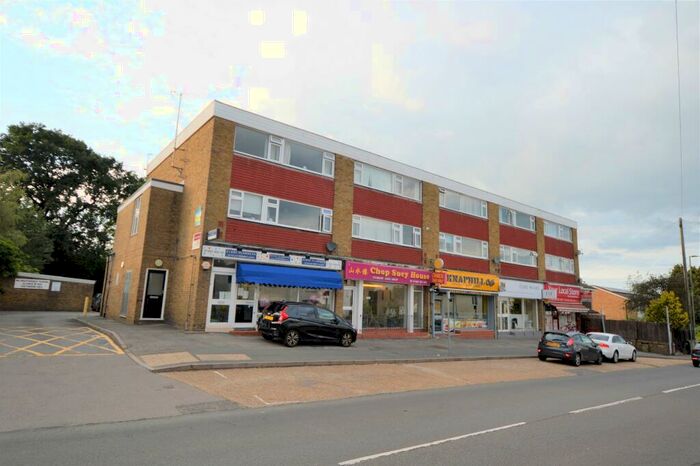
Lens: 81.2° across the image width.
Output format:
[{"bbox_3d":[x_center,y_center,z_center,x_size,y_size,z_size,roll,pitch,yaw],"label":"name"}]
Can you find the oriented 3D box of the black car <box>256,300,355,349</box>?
[{"bbox_3d":[-1.447,3.442,15.610,4.000,1.530,1.720,13,-13,-41],"label":"black car"}]

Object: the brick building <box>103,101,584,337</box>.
[{"bbox_3d":[3.290,2.100,29.366,33.800,9.650,11.400,10,-12,-37],"label":"brick building"}]

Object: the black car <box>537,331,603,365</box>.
[{"bbox_3d":[10.804,5.524,19.832,3.950,1.480,1.740,12,-12,-38],"label":"black car"}]

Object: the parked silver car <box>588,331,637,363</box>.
[{"bbox_3d":[14.586,6.437,23.078,4.550,1.390,1.820,12,-12,-37],"label":"parked silver car"}]

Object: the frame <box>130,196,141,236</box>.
[{"bbox_3d":[-9.926,-0.753,19.061,0.100,1.780,1.350,10,-12,-37],"label":"frame"}]

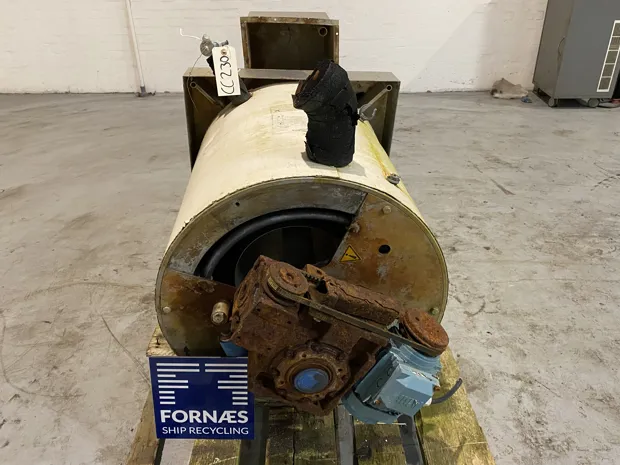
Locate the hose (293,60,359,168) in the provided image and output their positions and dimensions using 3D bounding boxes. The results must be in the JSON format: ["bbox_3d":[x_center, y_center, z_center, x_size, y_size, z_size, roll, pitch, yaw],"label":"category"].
[{"bbox_3d":[0.029,-0.209,0.843,0.120,0.188,0.094,0,27,0],"label":"hose"}]

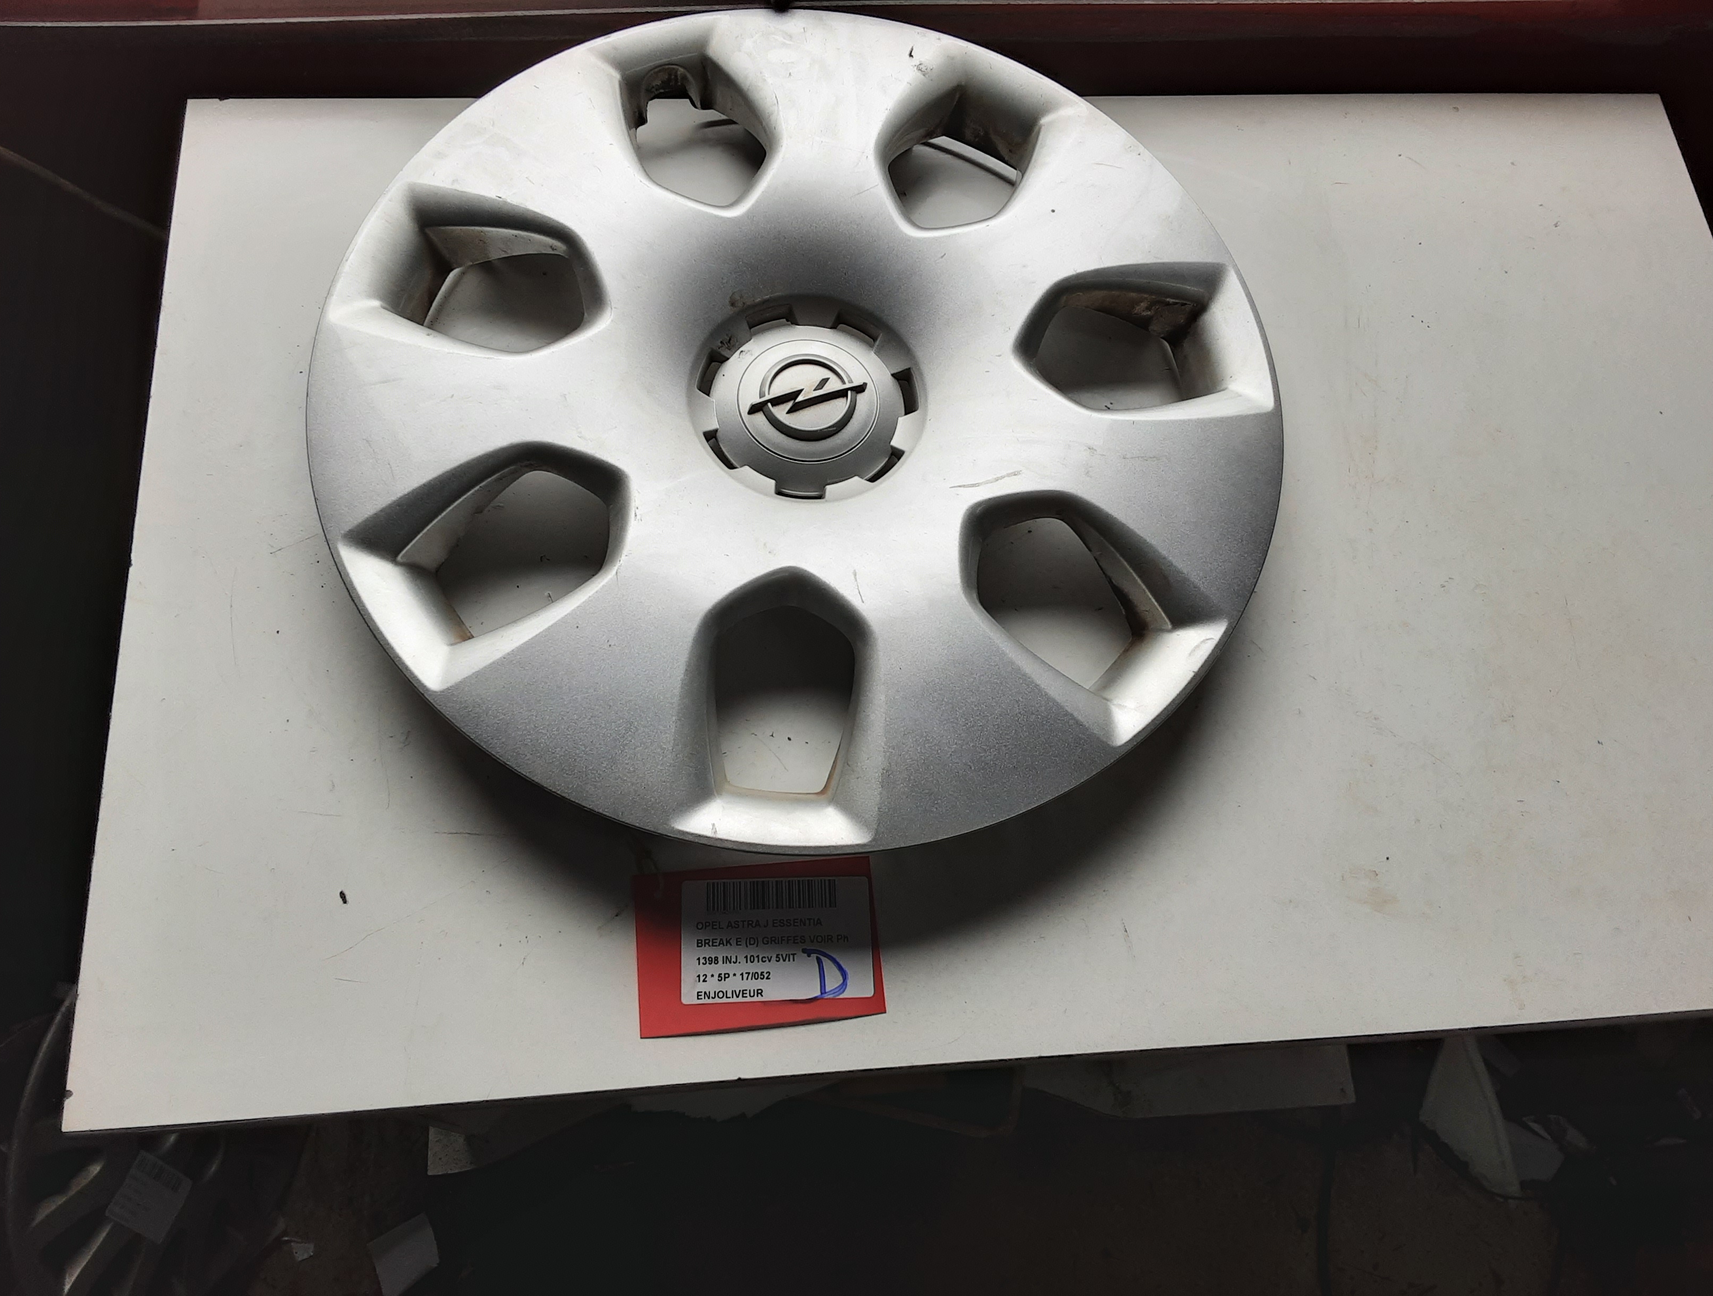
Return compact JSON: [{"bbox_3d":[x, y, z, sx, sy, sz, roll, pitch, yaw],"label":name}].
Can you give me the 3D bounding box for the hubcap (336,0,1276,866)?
[{"bbox_3d":[-0.022,-0.113,0.616,0.432,0.064,0.432,-13,70,-9],"label":"hubcap"}]

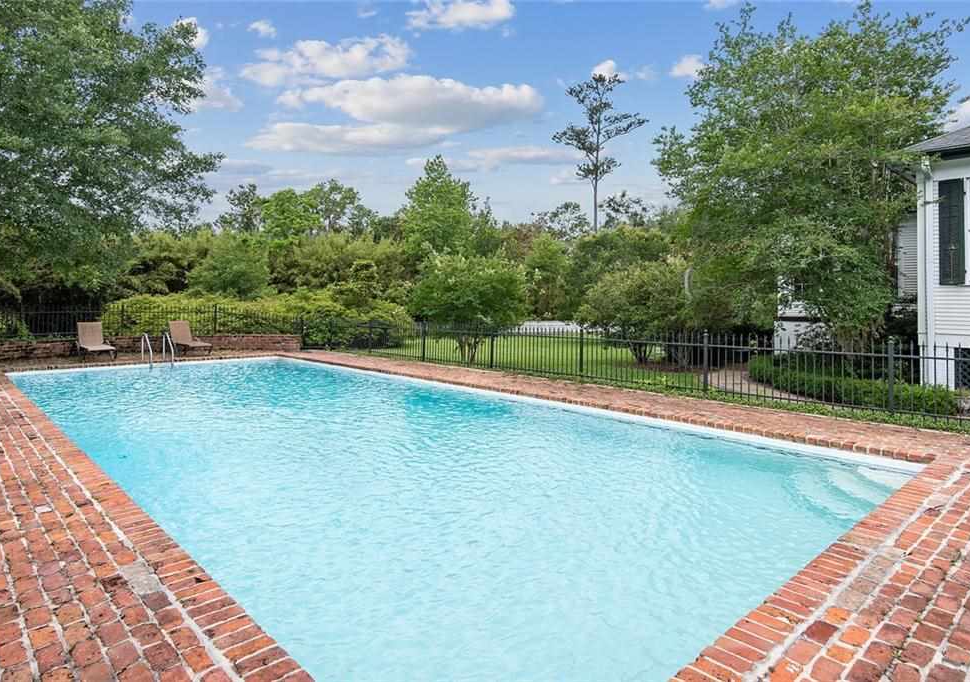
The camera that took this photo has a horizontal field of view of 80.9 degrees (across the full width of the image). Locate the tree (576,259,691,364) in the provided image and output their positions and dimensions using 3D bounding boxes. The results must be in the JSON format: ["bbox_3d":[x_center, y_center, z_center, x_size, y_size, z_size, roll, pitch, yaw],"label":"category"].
[{"bbox_3d":[4.021,-0.799,15.400,3.140,2.870,3.140,0,3,0],"label":"tree"}]

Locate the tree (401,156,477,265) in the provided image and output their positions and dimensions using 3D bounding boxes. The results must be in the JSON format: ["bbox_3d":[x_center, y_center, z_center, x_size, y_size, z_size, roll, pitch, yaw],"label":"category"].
[{"bbox_3d":[-2.360,-5.006,29.500,4.150,9.130,4.150,0,3,0],"label":"tree"}]

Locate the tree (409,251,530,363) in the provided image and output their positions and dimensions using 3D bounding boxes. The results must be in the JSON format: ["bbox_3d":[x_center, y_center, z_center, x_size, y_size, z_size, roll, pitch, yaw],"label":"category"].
[{"bbox_3d":[-0.468,-0.869,15.200,3.210,2.890,3.210,0,3,0],"label":"tree"}]

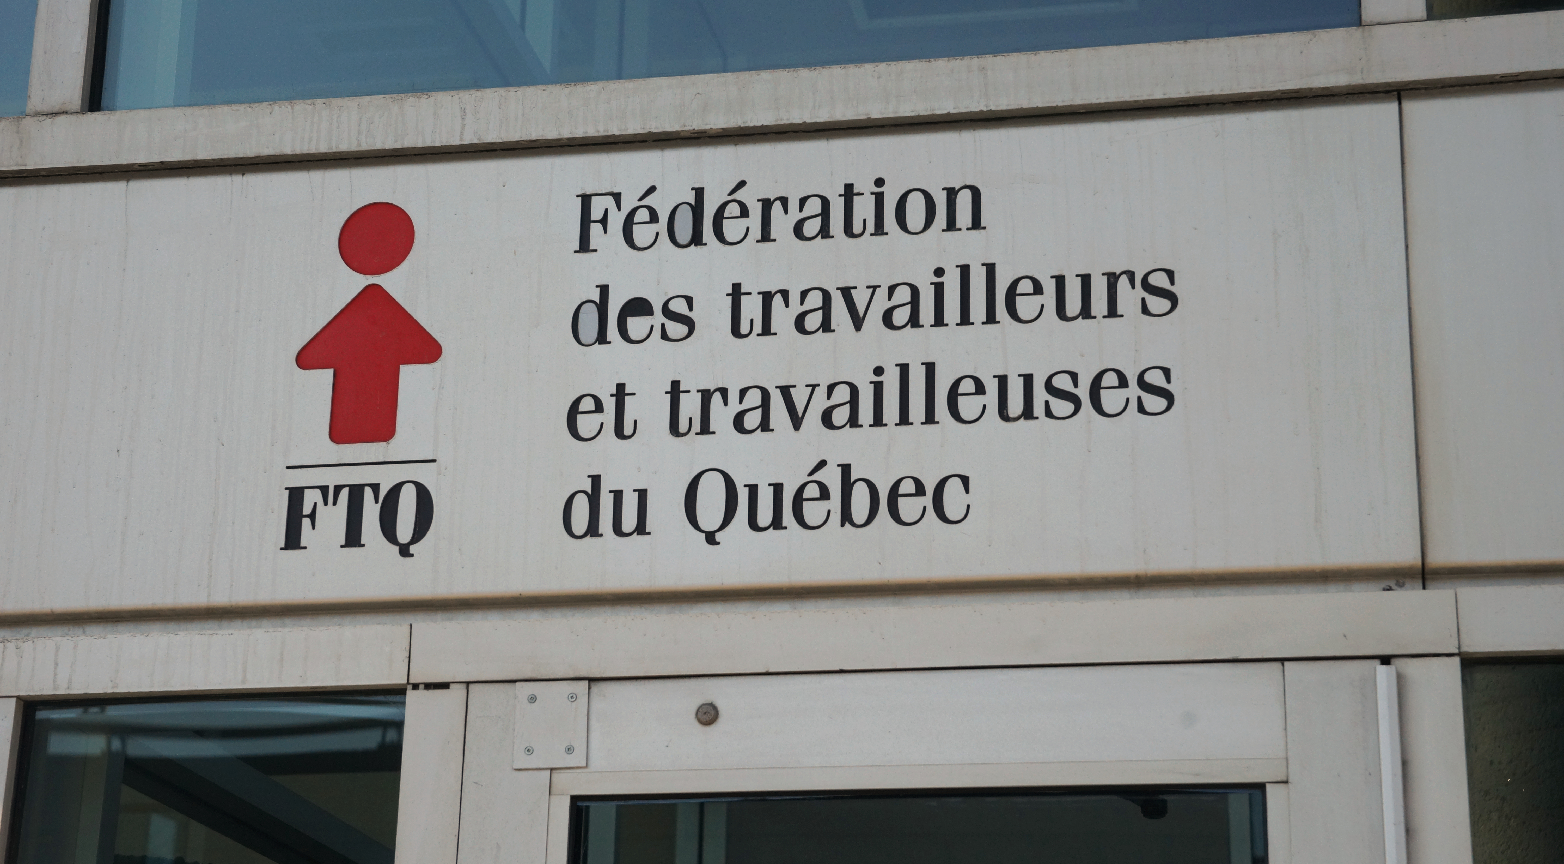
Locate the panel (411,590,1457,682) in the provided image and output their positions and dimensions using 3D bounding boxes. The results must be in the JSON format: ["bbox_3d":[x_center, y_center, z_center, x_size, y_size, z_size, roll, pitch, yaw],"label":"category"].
[{"bbox_3d":[0.139,0.213,3.045,1.050,0.065,0.050,-2,-20,11],"label":"panel"}]

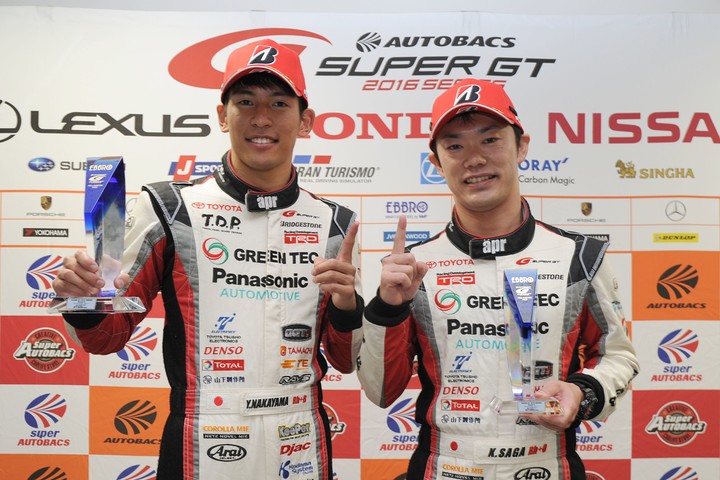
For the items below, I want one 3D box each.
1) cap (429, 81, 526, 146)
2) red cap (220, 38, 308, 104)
[{"bbox_3d":[0.203,-0.246,1.420,0.175,0.130,0.265,-11,-5,13],"label":"cap"},{"bbox_3d":[-0.182,-0.325,1.470,0.172,0.132,0.265,2,-3,-3],"label":"red cap"}]

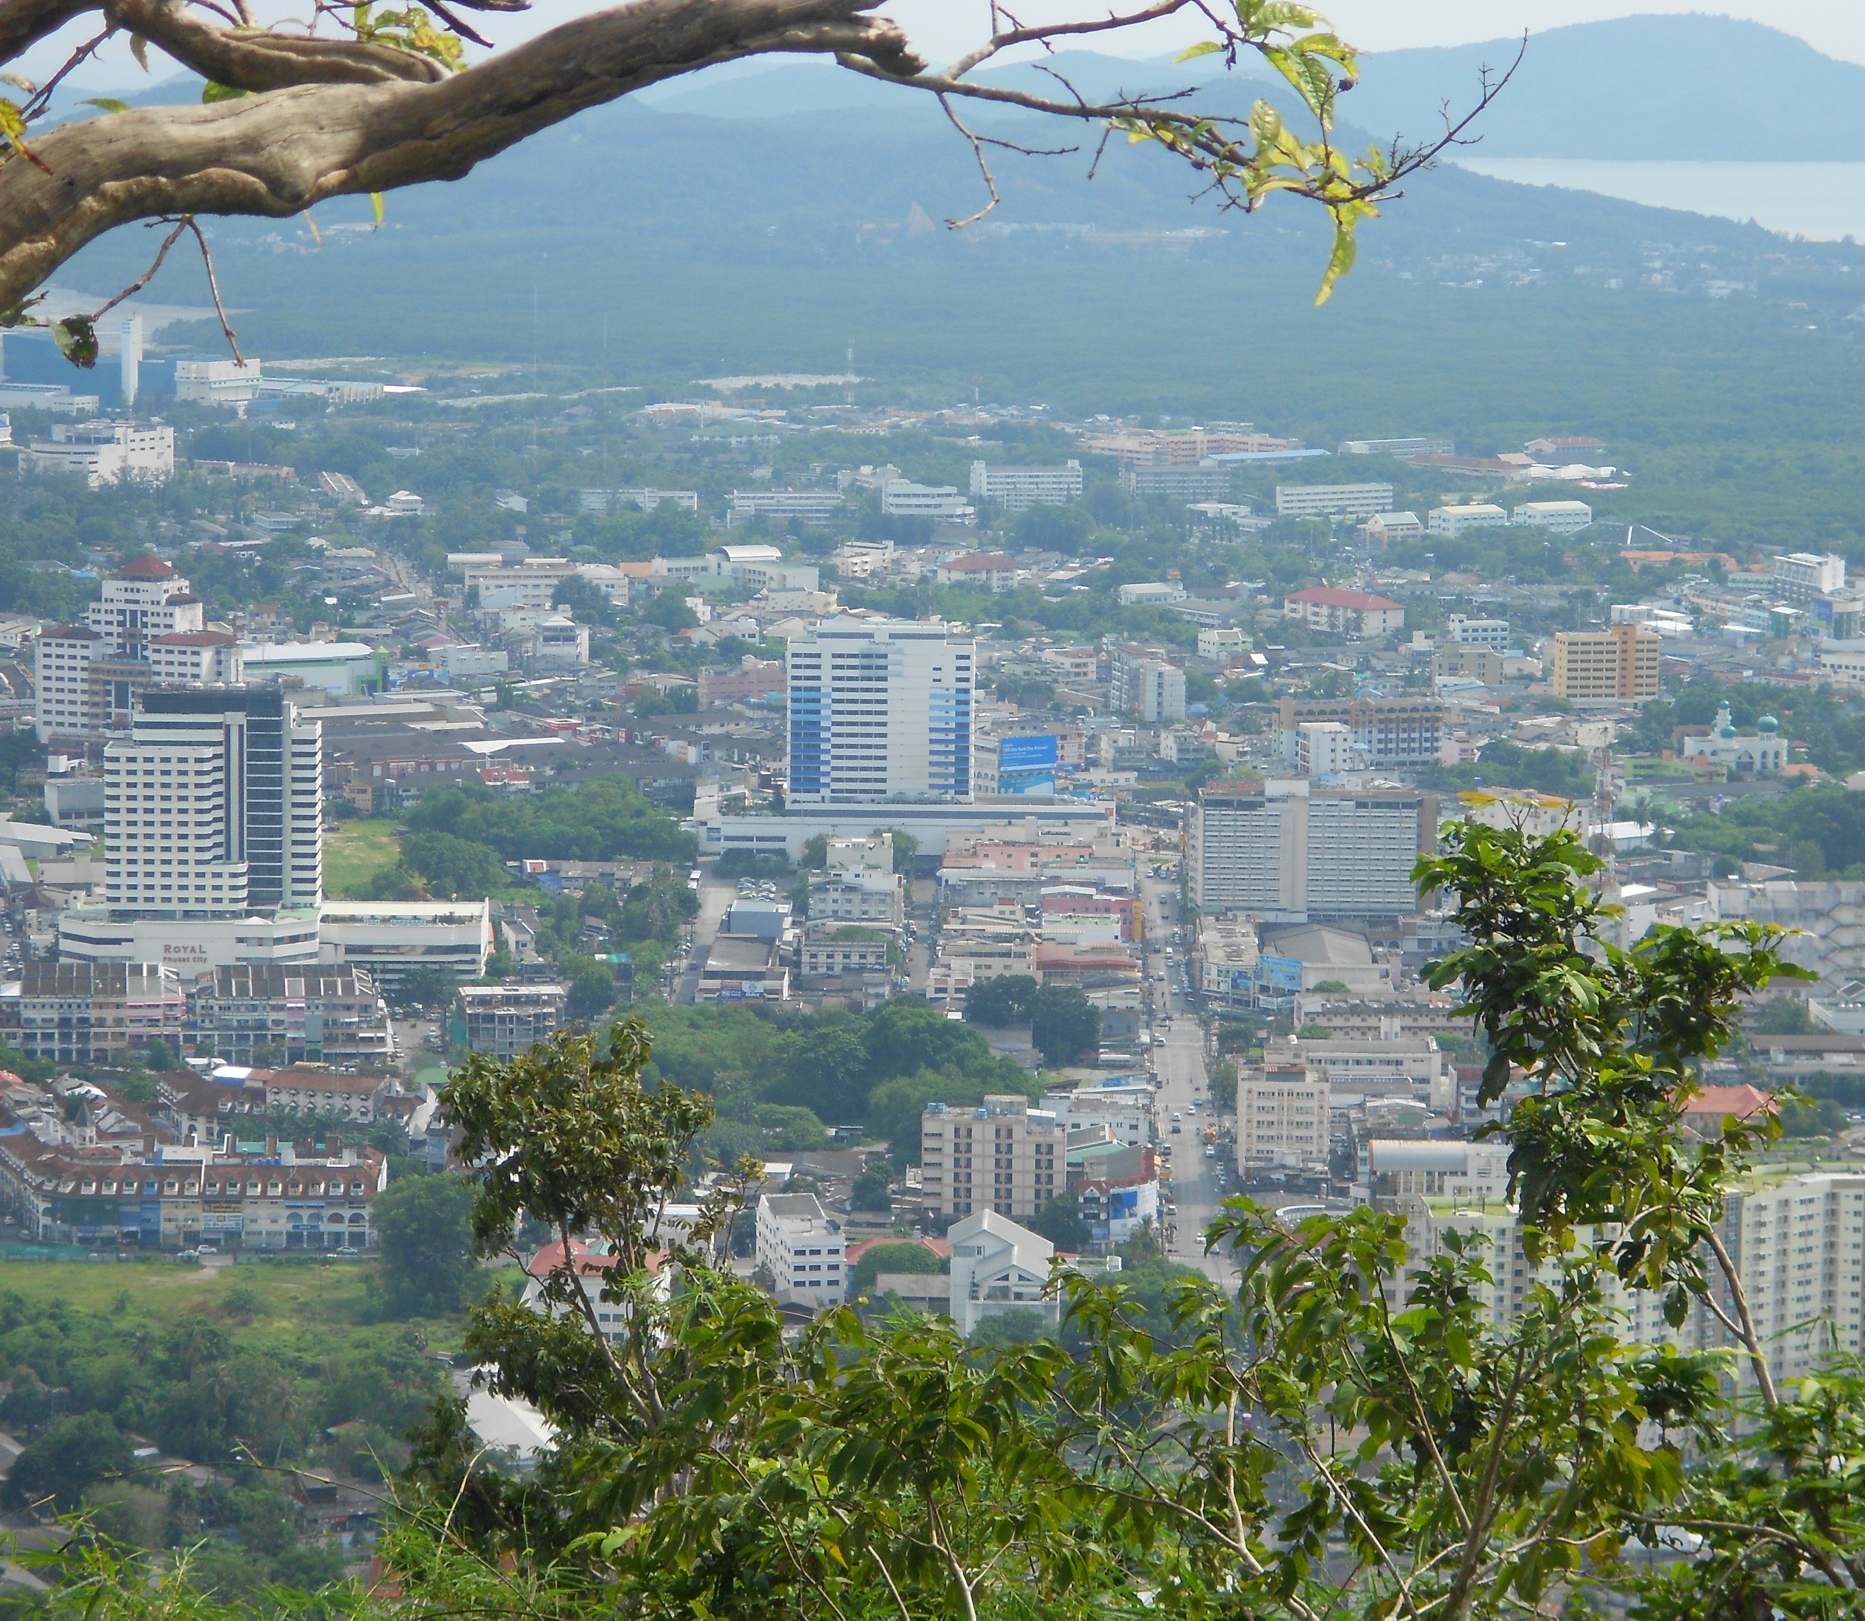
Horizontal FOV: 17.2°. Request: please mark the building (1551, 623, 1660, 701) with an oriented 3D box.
[{"bbox_3d":[238.740,-50.830,2187.540,35.000,27.500,11.000,-2,8,-18],"label":"building"}]

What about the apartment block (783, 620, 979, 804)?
[{"bbox_3d":[-14.980,-27.040,1768.300,52.500,52.000,20.000,1,7,1],"label":"apartment block"}]

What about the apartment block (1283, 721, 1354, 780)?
[{"bbox_3d":[124.330,-17.650,1945.840,13.500,17.000,15.000,-1,7,-10],"label":"apartment block"}]

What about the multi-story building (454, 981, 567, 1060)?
[{"bbox_3d":[-95.110,48.620,1400.210,22.000,17.200,12.000,-1,7,-11],"label":"multi-story building"}]

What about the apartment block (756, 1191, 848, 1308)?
[{"bbox_3d":[-24.590,83.380,1163.380,10.200,15.000,34.000,-1,7,-12],"label":"apartment block"}]

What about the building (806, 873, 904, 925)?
[{"bbox_3d":[-20.170,24.100,1616.820,23.000,13.300,22.000,1,7,4],"label":"building"}]

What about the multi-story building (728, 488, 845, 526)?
[{"bbox_3d":[-68.750,-142.070,2936.920,56.000,15.000,15.000,1,7,0],"label":"multi-story building"}]

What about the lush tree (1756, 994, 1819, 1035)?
[{"bbox_3d":[201.730,50.090,1456.740,13.500,11.800,13.000,1,7,0],"label":"lush tree"}]

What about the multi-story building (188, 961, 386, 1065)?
[{"bbox_3d":[-147.420,47.280,1419.500,46.000,20.500,14.000,0,7,-3],"label":"multi-story building"}]

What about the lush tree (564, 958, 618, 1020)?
[{"bbox_3d":[-81.740,42.830,1484.590,12.500,13.500,12.500,1,7,0],"label":"lush tree"}]

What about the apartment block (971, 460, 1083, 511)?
[{"bbox_3d":[47.210,-163.150,3093.220,55.000,21.000,15.000,0,7,-8],"label":"apartment block"}]

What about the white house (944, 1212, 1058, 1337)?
[{"bbox_3d":[13.200,85.210,1110.670,19.000,19.400,31.000,1,7,2],"label":"white house"}]

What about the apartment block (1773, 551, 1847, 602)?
[{"bbox_3d":[366.390,-95.650,2579.210,10.500,20.000,45.000,-2,8,-18],"label":"apartment block"}]

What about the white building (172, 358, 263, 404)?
[{"bbox_3d":[-450.330,-269.970,3895.090,30.000,28.000,47.500,5,9,35],"label":"white building"}]

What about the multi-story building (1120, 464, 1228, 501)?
[{"bbox_3d":[122.670,-163.780,3094.870,49.000,18.800,18.000,-1,8,-16],"label":"multi-story building"}]

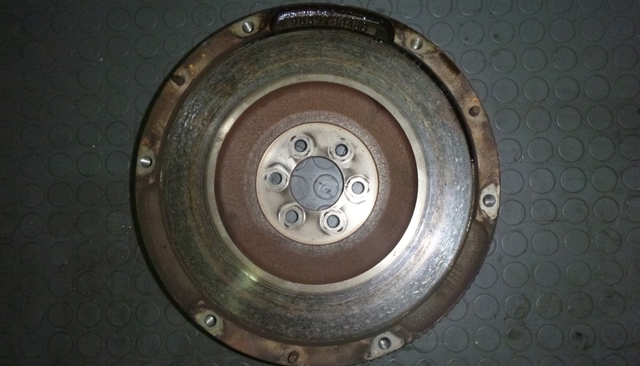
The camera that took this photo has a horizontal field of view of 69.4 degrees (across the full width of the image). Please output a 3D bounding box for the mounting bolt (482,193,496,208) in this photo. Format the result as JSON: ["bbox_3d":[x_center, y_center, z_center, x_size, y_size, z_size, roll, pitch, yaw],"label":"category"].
[{"bbox_3d":[0.120,0.013,0.330,0.009,0.010,0.009,0,86,2],"label":"mounting bolt"}]

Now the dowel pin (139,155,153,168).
[{"bbox_3d":[-0.127,-0.015,0.341,0.009,0.010,0.009,0,86,2],"label":"dowel pin"}]

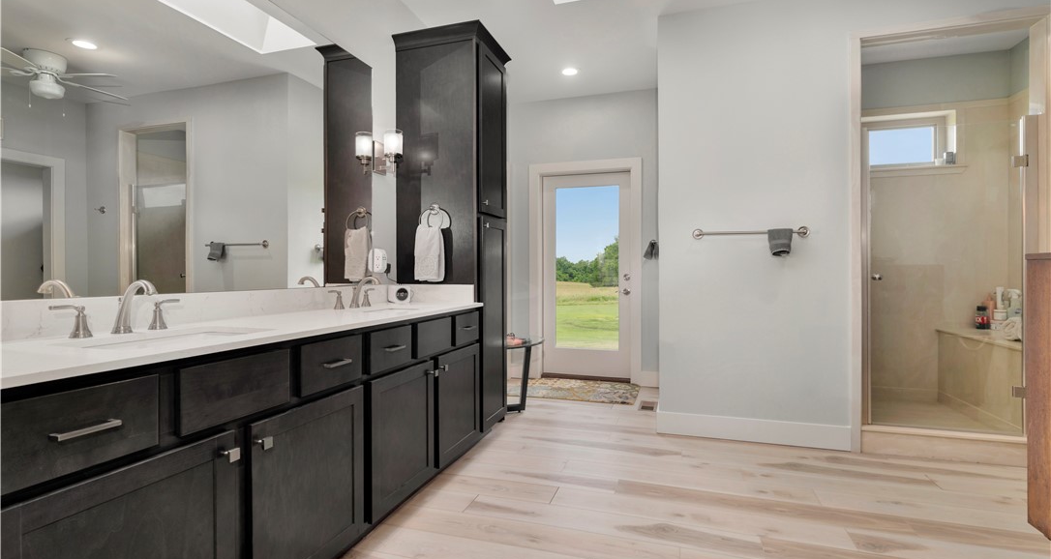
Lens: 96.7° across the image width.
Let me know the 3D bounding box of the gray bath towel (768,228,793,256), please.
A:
[{"bbox_3d":[1.523,-0.221,2.793,0.134,0.166,0.080,0,1,17],"label":"gray bath towel"}]

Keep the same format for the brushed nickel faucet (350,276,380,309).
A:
[{"bbox_3d":[-0.831,0.066,2.420,0.184,0.163,0.058,0,1,17],"label":"brushed nickel faucet"}]

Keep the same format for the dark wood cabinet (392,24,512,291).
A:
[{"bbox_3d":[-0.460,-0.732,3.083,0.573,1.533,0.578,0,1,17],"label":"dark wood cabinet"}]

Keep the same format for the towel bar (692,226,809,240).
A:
[{"bbox_3d":[1.378,-0.285,2.866,0.661,0.065,0.074,0,1,17],"label":"towel bar"}]

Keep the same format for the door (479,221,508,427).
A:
[{"bbox_3d":[-0.203,0.269,3.043,0.022,1.312,0.433,0,1,18],"label":"door"}]

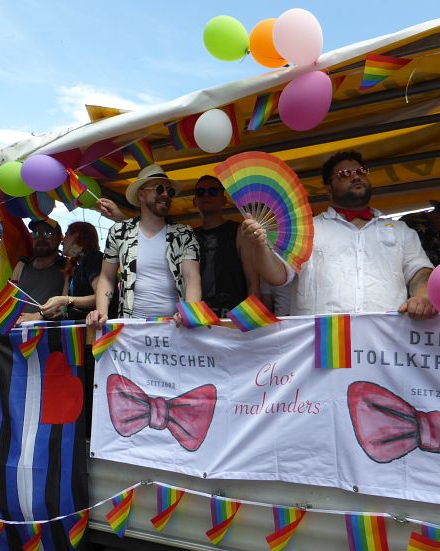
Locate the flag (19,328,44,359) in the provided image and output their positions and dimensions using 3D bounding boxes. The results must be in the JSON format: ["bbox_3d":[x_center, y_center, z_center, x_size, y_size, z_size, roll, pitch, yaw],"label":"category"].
[{"bbox_3d":[-1.049,0.378,2.833,0.165,0.175,0.050,-5,-10,28],"label":"flag"}]

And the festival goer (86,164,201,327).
[{"bbox_3d":[-0.411,0.290,2.802,0.570,1.860,0.420,-3,-9,14],"label":"festival goer"}]

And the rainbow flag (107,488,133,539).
[{"bbox_3d":[-0.486,1.150,2.460,0.150,0.215,0.060,-5,-10,30],"label":"rainbow flag"}]

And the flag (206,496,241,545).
[{"bbox_3d":[0.015,1.034,2.140,0.150,0.205,0.050,-5,-10,28],"label":"flag"}]

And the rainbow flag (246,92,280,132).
[{"bbox_3d":[0.207,-0.775,2.420,0.160,0.200,0.060,-5,-10,30],"label":"rainbow flag"}]

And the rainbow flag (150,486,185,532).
[{"bbox_3d":[-0.231,1.047,2.282,0.180,0.200,0.060,-5,-10,30],"label":"rainbow flag"}]

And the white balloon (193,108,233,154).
[{"bbox_3d":[-0.031,-0.684,2.403,0.190,0.210,0.190,0,-9,0],"label":"white balloon"}]

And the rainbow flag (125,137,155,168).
[{"bbox_3d":[-0.449,-0.675,2.840,0.170,0.200,0.060,-5,-10,30],"label":"rainbow flag"}]

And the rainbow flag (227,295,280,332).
[{"bbox_3d":[0.145,0.165,2.210,0.225,0.160,0.080,-5,-10,28],"label":"rainbow flag"}]

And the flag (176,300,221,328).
[{"bbox_3d":[-0.099,0.180,2.345,0.230,0.130,0.080,-5,-10,28],"label":"flag"}]

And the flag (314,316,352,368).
[{"bbox_3d":[0.459,0.267,2.060,0.145,0.213,0.020,-5,-10,30],"label":"flag"}]

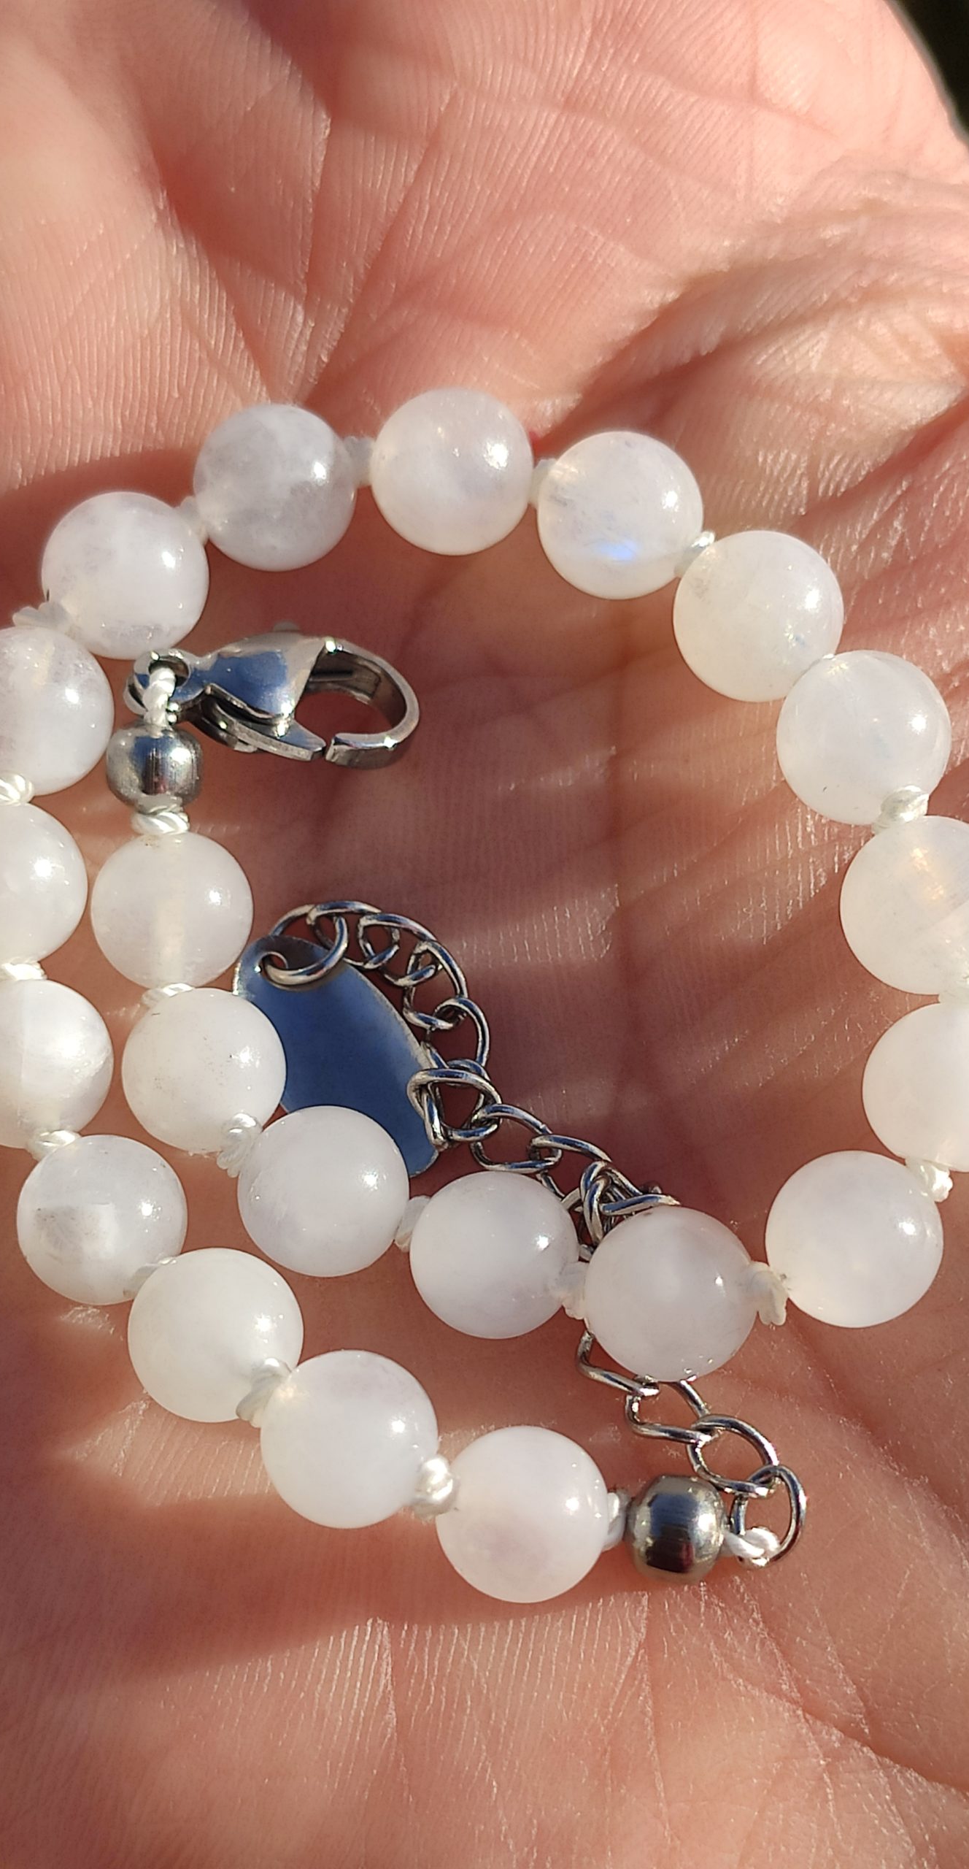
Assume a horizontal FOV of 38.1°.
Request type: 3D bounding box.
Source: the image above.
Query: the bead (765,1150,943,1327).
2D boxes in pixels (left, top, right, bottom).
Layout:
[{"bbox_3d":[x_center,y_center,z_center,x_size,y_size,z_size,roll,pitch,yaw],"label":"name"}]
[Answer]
[{"bbox_3d":[0.013,0.011,0.051,0.006,0.006,0.006,0,70,0],"label":"bead"}]

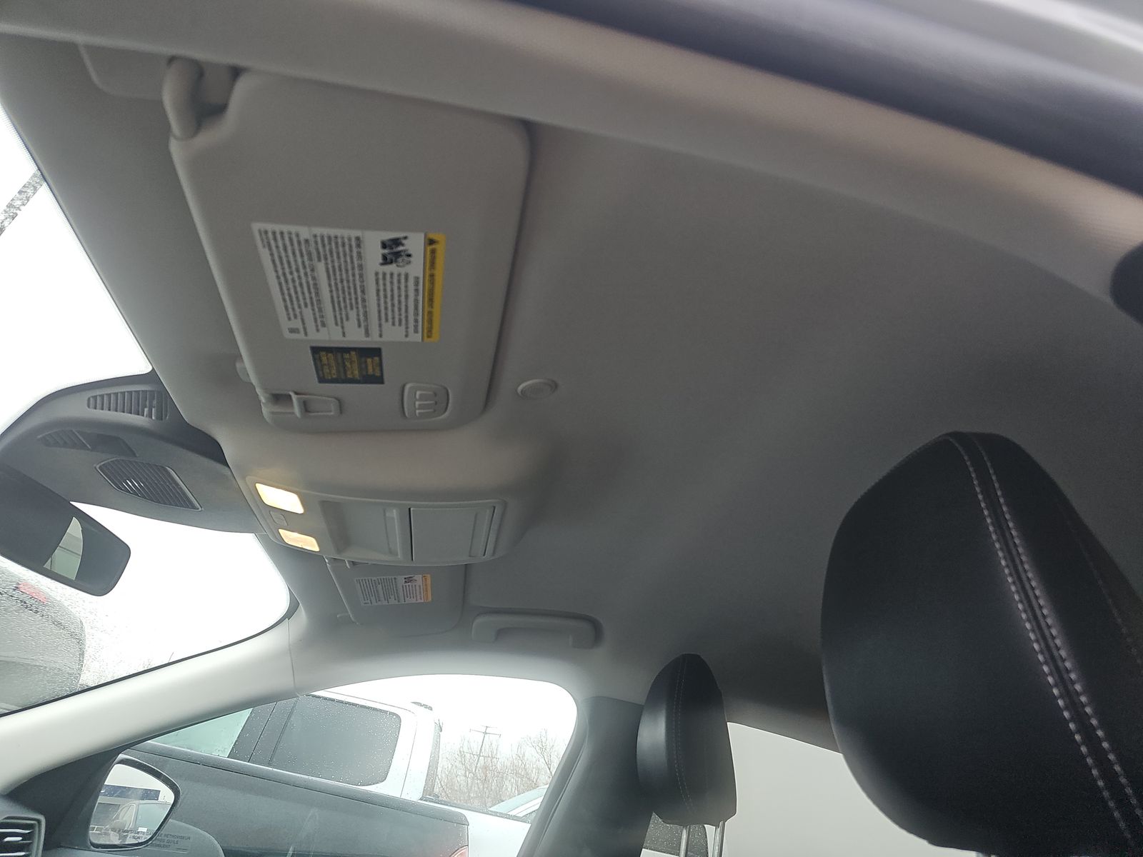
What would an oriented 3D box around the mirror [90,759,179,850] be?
[{"bbox_3d":[-0.882,0.725,1.482,0.100,0.160,0.215,3,-31,17],"label":"mirror"}]

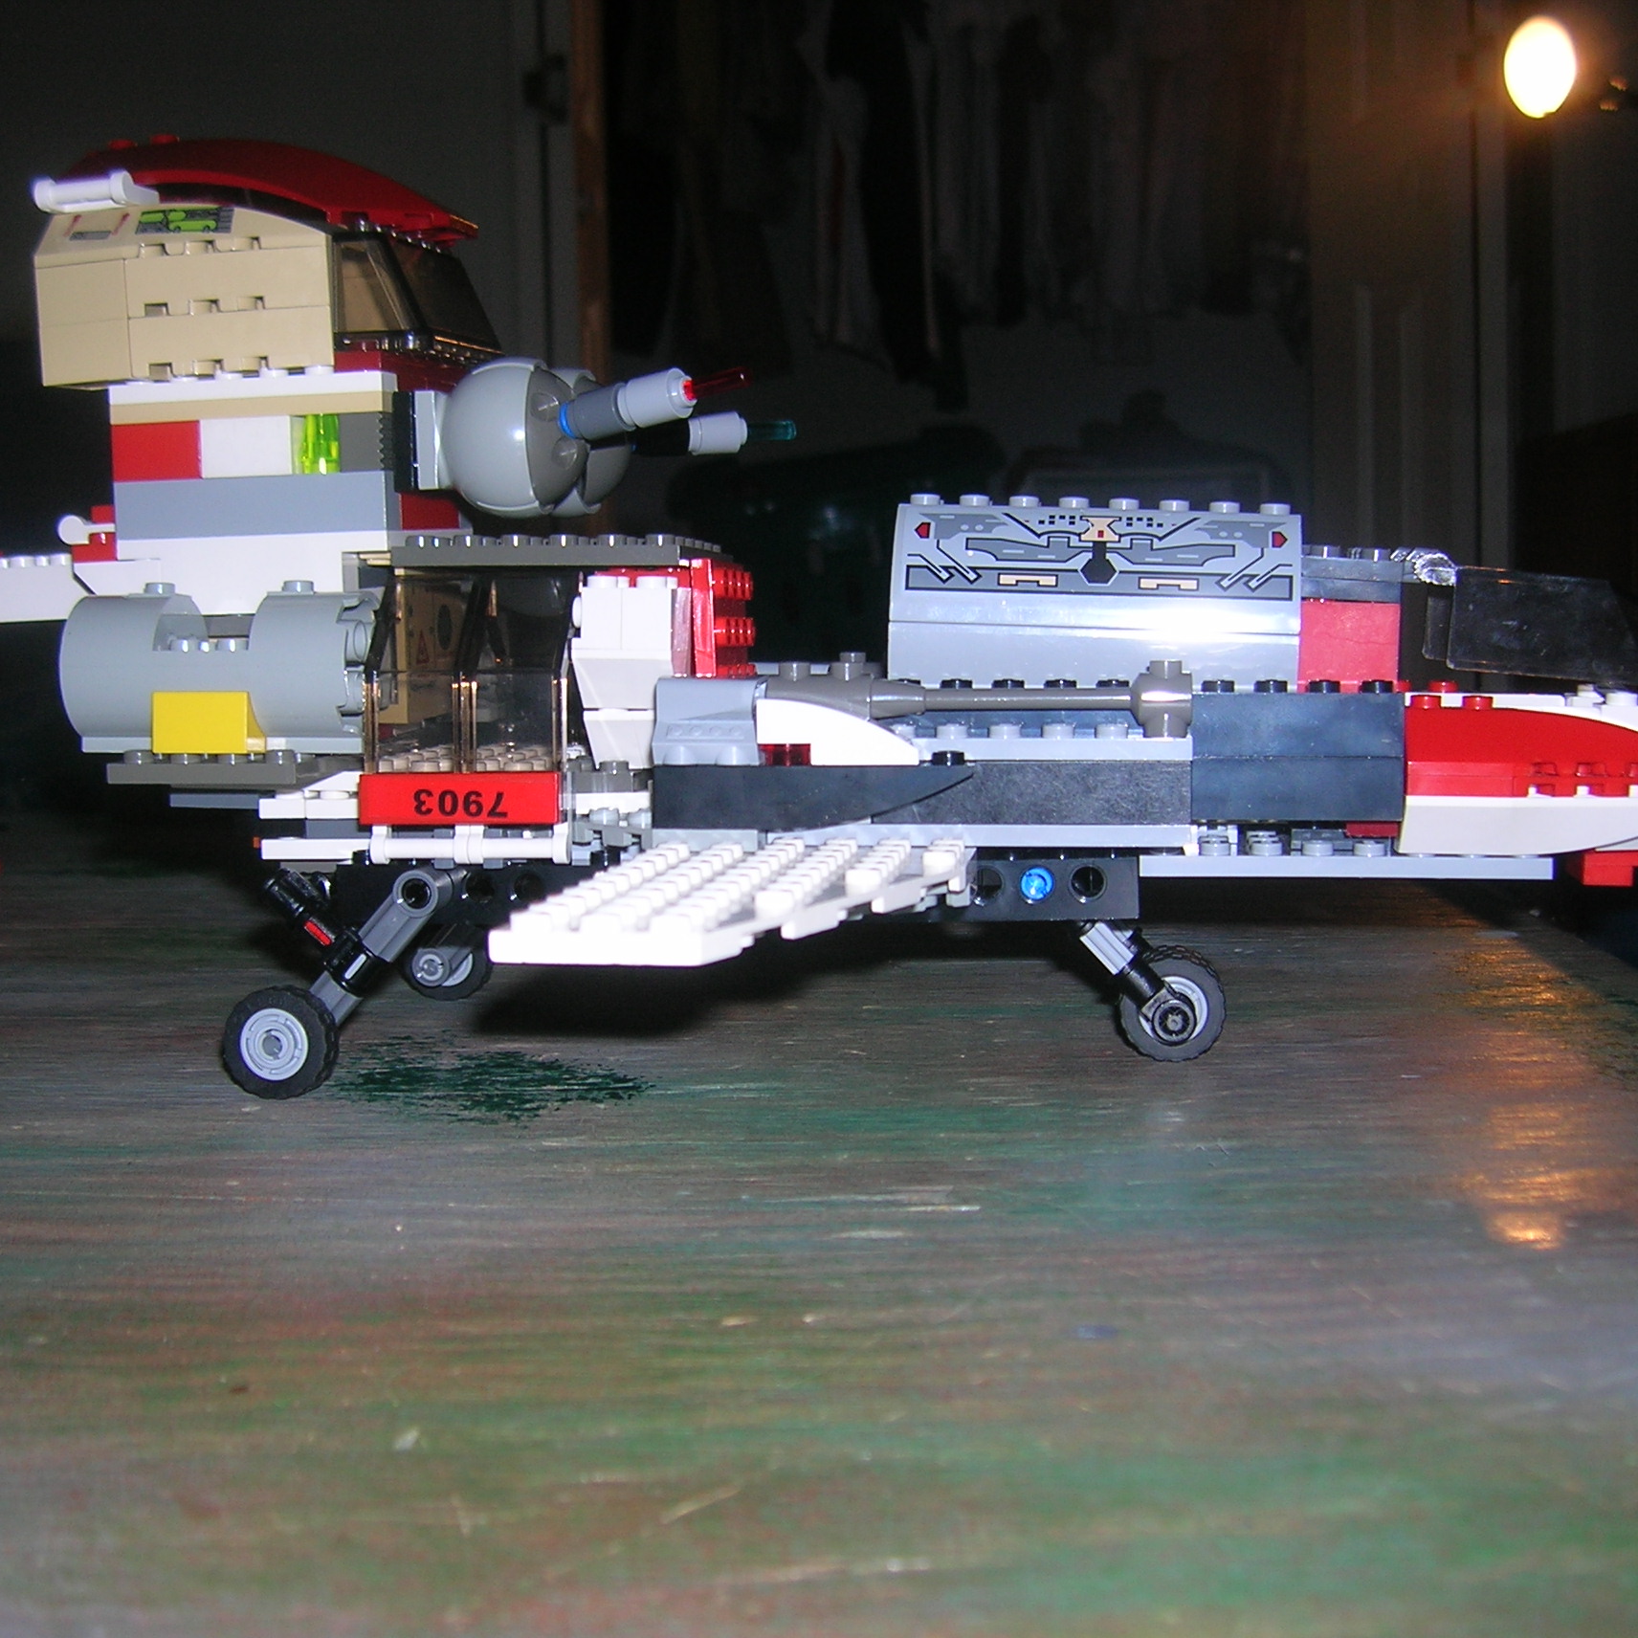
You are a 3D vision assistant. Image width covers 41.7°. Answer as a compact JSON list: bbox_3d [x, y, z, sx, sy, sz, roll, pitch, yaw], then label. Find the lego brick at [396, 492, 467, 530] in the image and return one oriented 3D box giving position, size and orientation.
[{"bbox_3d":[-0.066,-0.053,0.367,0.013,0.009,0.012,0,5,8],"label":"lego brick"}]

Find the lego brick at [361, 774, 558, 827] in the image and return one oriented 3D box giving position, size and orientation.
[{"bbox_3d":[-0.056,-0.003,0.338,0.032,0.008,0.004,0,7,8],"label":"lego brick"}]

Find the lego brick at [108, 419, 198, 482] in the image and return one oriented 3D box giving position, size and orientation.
[{"bbox_3d":[-0.110,-0.061,0.362,0.016,0.010,0.008,-1,5,9],"label":"lego brick"}]

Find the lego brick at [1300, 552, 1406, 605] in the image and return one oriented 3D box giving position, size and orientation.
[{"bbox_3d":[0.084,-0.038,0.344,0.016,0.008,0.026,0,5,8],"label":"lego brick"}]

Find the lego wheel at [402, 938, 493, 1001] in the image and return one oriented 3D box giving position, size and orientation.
[{"bbox_3d":[-0.072,0.027,0.424,0.018,0.018,0.007,0,5,5],"label":"lego wheel"}]

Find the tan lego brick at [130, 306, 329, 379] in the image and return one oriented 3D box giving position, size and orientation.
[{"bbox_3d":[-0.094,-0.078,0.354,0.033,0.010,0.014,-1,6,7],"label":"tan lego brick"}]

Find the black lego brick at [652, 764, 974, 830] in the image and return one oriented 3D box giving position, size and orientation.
[{"bbox_3d":[0.000,-0.004,0.324,0.048,0.010,0.009,0,6,5],"label":"black lego brick"}]

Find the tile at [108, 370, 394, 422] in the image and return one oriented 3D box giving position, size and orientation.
[{"bbox_3d":[-0.094,-0.070,0.359,0.048,0.007,0.008,0,6,11],"label":"tile"}]

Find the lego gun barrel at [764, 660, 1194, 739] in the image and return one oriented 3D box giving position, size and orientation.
[{"bbox_3d":[0.024,-0.019,0.331,0.065,0.012,0.009,0,7,8],"label":"lego gun barrel"}]

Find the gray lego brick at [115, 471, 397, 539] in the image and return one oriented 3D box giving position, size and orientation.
[{"bbox_3d":[-0.094,-0.052,0.361,0.048,0.010,0.008,0,6,11],"label":"gray lego brick"}]

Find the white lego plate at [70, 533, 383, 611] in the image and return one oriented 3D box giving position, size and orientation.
[{"bbox_3d":[-0.098,-0.041,0.363,0.056,0.013,0.010,-1,5,9],"label":"white lego plate"}]

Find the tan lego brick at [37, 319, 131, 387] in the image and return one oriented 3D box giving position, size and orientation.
[{"bbox_3d":[-0.118,-0.077,0.358,0.016,0.010,0.015,-2,4,12],"label":"tan lego brick"}]

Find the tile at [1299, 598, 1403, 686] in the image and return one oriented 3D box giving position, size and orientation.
[{"bbox_3d":[0.085,-0.028,0.346,0.016,0.015,0.008,3,8,8],"label":"tile"}]

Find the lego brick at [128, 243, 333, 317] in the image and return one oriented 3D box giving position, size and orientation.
[{"bbox_3d":[-0.095,-0.088,0.353,0.032,0.011,0.015,-2,4,11],"label":"lego brick"}]

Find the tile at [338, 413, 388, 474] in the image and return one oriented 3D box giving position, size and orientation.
[{"bbox_3d":[-0.074,-0.062,0.359,0.008,0.010,0.013,0,6,11],"label":"tile"}]

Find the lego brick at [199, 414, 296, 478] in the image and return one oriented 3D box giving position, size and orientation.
[{"bbox_3d":[-0.093,-0.062,0.358,0.016,0.010,0.009,0,5,10],"label":"lego brick"}]

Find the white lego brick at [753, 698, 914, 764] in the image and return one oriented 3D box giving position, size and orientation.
[{"bbox_3d":[0.003,-0.013,0.319,0.024,0.010,0.008,0,5,8],"label":"white lego brick"}]

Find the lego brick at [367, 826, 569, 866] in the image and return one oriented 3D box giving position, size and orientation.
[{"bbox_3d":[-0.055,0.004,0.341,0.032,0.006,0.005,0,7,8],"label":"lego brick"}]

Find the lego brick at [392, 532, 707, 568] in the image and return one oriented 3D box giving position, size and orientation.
[{"bbox_3d":[-0.043,-0.045,0.369,0.048,0.005,0.047,1,5,8],"label":"lego brick"}]

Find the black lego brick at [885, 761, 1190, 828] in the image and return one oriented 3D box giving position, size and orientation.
[{"bbox_3d":[0.033,-0.005,0.329,0.048,0.010,0.009,0,6,5],"label":"black lego brick"}]

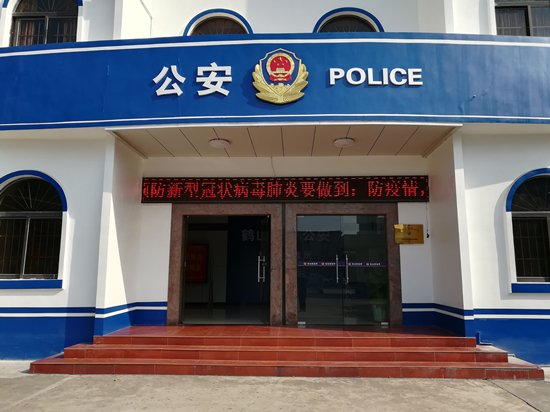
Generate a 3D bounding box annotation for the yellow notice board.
[{"bbox_3d":[2.739,0.586,8.409,0.581,0.393,0.030,0,-8,2],"label":"yellow notice board"}]

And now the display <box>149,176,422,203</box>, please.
[{"bbox_3d":[0.201,-0.331,8.574,5.907,0.536,0.110,0,-8,2],"label":"display"}]

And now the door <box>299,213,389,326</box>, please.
[{"bbox_3d":[1.373,1.289,8.388,1.834,2.201,0.070,0,-8,2],"label":"door"}]

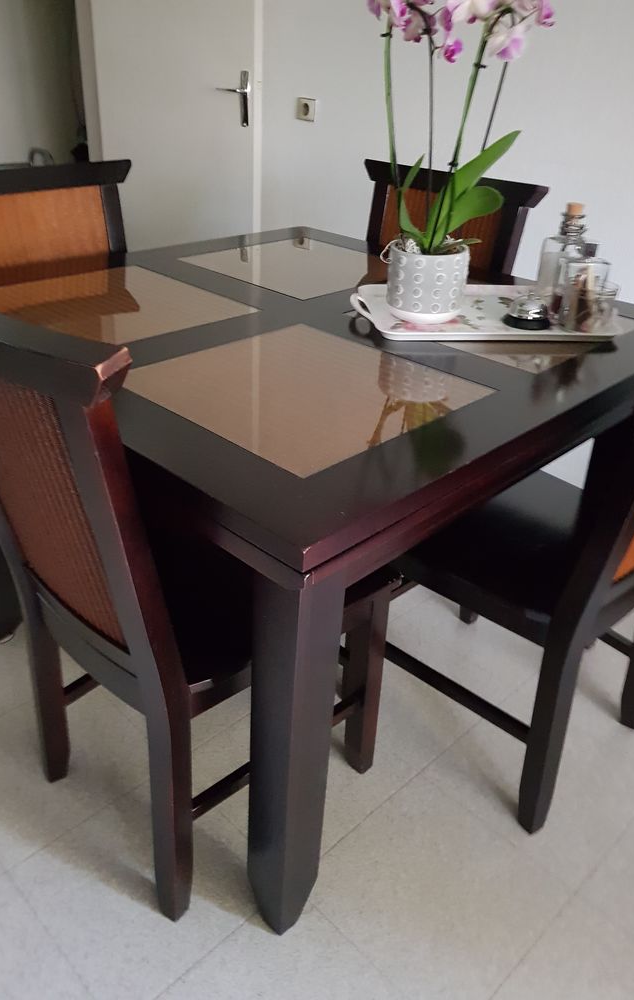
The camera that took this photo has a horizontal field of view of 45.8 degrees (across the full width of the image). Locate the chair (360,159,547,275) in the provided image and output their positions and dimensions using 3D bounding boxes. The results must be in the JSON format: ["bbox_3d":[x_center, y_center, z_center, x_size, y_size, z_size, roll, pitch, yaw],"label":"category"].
[{"bbox_3d":[0.147,-0.297,1.893,0.505,0.950,0.530,28,38,35],"label":"chair"}]

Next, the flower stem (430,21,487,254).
[{"bbox_3d":[0.229,-0.578,1.224,0.022,0.336,0.018,9,29,-5],"label":"flower stem"}]

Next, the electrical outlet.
[{"bbox_3d":[-0.042,-1.459,2.809,0.081,0.081,0.013,28,38,35],"label":"electrical outlet"}]

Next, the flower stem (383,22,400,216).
[{"bbox_3d":[0.124,-0.605,1.213,0.020,0.281,0.015,-6,30,3],"label":"flower stem"}]

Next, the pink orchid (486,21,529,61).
[{"bbox_3d":[0.293,-0.705,1.154,0.062,0.055,0.040,26,37,34],"label":"pink orchid"}]

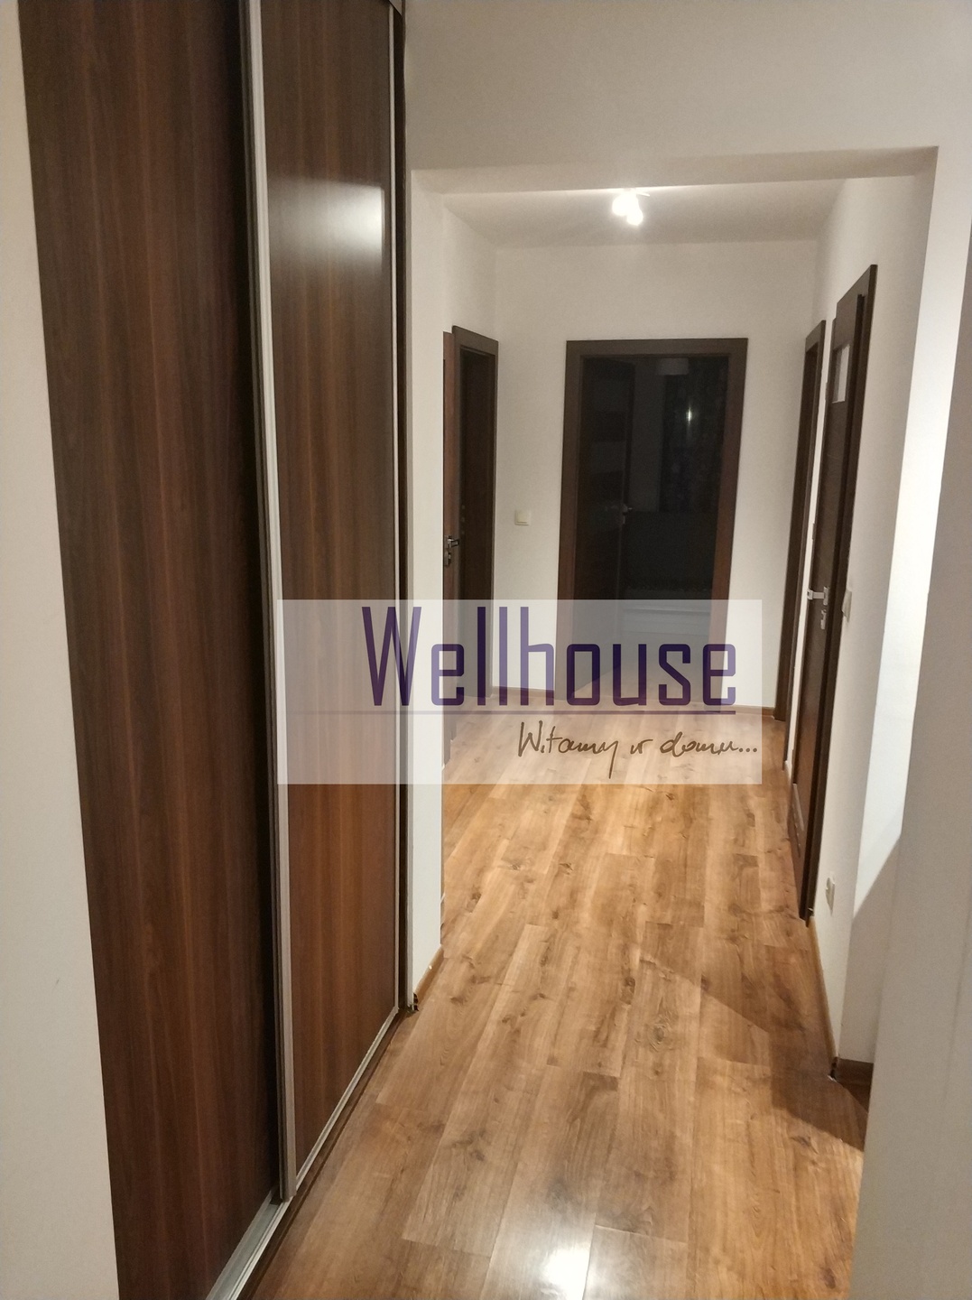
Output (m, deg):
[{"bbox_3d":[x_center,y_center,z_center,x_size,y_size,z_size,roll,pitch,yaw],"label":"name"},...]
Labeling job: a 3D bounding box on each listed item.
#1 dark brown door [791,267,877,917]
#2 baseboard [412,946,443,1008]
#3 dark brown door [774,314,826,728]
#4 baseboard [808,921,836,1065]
[{"bbox_3d":[1.208,-0.188,3.603,0.080,2.080,0.955,4,13,13],"label":"dark brown door"},{"bbox_3d":[-0.170,0.964,3.012,0.019,0.053,0.287,4,13,13],"label":"baseboard"},{"bbox_3d":[1.598,-0.531,5.129,0.085,2.080,0.910,4,13,13],"label":"dark brown door"},{"bbox_3d":[0.992,0.986,2.989,0.020,0.057,0.810,4,13,13],"label":"baseboard"}]

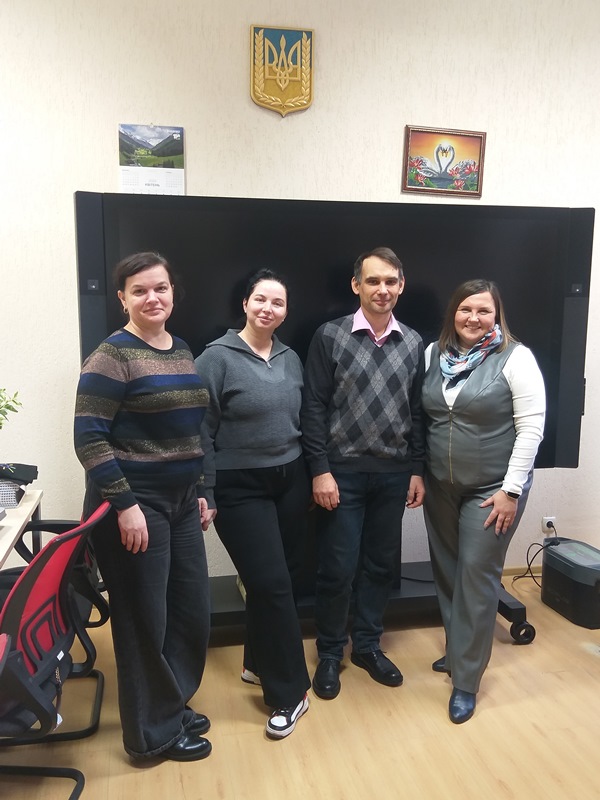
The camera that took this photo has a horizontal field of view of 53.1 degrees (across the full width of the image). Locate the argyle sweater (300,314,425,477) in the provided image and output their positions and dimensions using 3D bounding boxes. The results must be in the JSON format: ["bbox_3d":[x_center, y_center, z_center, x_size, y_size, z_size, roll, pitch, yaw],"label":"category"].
[{"bbox_3d":[0.245,-0.012,2.360,0.500,0.641,0.280,-2,8,-14],"label":"argyle sweater"}]

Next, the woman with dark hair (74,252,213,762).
[{"bbox_3d":[-0.504,0.370,1.973,0.480,1.685,0.400,-7,10,-43],"label":"woman with dark hair"}]

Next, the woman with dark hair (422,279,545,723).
[{"bbox_3d":[0.686,0.363,2.260,0.480,1.625,0.400,4,8,25],"label":"woman with dark hair"}]

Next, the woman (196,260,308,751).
[{"bbox_3d":[-0.164,0.363,2.162,0.460,1.650,0.420,-2,8,-12],"label":"woman"}]

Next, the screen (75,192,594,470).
[{"bbox_3d":[0.214,-0.242,2.586,2.179,1.167,0.090,-1,8,-9],"label":"screen"}]

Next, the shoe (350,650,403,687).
[{"bbox_3d":[0.318,1.088,2.550,0.110,0.110,0.285,-5,9,-35],"label":"shoe"}]

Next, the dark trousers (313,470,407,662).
[{"bbox_3d":[0.251,0.648,2.447,0.370,0.930,0.280,-2,8,-14],"label":"dark trousers"}]

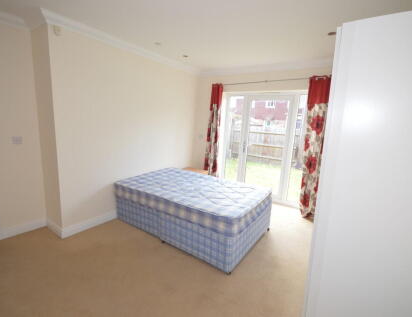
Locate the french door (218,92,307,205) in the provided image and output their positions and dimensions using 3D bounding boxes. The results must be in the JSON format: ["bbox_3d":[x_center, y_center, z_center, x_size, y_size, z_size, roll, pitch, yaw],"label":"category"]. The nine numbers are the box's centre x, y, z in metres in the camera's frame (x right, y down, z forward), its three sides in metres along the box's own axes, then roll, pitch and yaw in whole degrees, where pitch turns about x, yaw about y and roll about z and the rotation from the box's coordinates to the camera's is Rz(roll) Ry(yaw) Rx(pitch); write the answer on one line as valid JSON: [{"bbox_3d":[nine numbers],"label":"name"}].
[{"bbox_3d":[1.087,-0.211,3.949,1.720,2.095,0.080,8,11,30],"label":"french door"}]

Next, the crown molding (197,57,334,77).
[{"bbox_3d":[1.000,-1.555,3.386,2.574,0.105,0.095,7,10,27],"label":"crown molding"}]

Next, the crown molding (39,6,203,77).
[{"bbox_3d":[-0.867,-1.564,2.980,0.095,0.105,2.531,9,12,37],"label":"crown molding"}]

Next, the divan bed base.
[{"bbox_3d":[-0.214,0.772,2.852,1.866,0.405,1.130,9,11,34],"label":"divan bed base"}]

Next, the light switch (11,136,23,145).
[{"bbox_3d":[-2.219,-0.212,2.338,0.012,0.090,0.090,9,12,37],"label":"light switch"}]

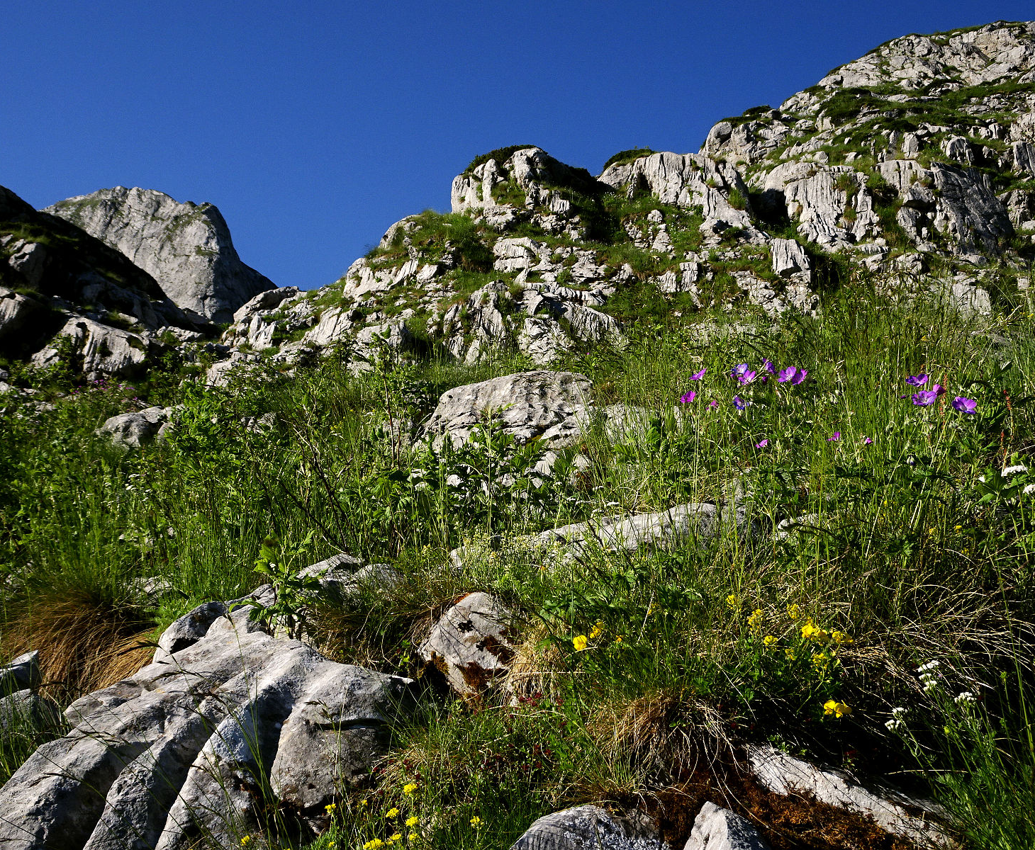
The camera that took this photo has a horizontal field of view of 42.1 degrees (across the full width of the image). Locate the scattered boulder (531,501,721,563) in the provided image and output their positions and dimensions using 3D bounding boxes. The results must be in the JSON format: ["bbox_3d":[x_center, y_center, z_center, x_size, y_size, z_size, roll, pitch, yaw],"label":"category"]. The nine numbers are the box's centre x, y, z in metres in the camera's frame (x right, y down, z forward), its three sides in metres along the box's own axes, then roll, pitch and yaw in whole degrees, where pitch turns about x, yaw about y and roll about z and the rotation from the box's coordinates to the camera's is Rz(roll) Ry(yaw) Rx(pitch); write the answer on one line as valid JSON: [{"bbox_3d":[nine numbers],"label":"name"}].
[{"bbox_3d":[0.228,0.230,2.850,0.410,0.120,0.220,1,-8,-6],"label":"scattered boulder"}]

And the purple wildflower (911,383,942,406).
[{"bbox_3d":[0.517,-0.038,1.700,0.037,0.027,0.032,-2,-8,14],"label":"purple wildflower"}]

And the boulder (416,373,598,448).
[{"bbox_3d":[-0.035,-0.046,4.250,0.550,0.250,0.380,0,-8,0],"label":"boulder"}]

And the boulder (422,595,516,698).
[{"bbox_3d":[-0.078,0.343,2.100,0.155,0.155,0.150,0,-8,0],"label":"boulder"}]

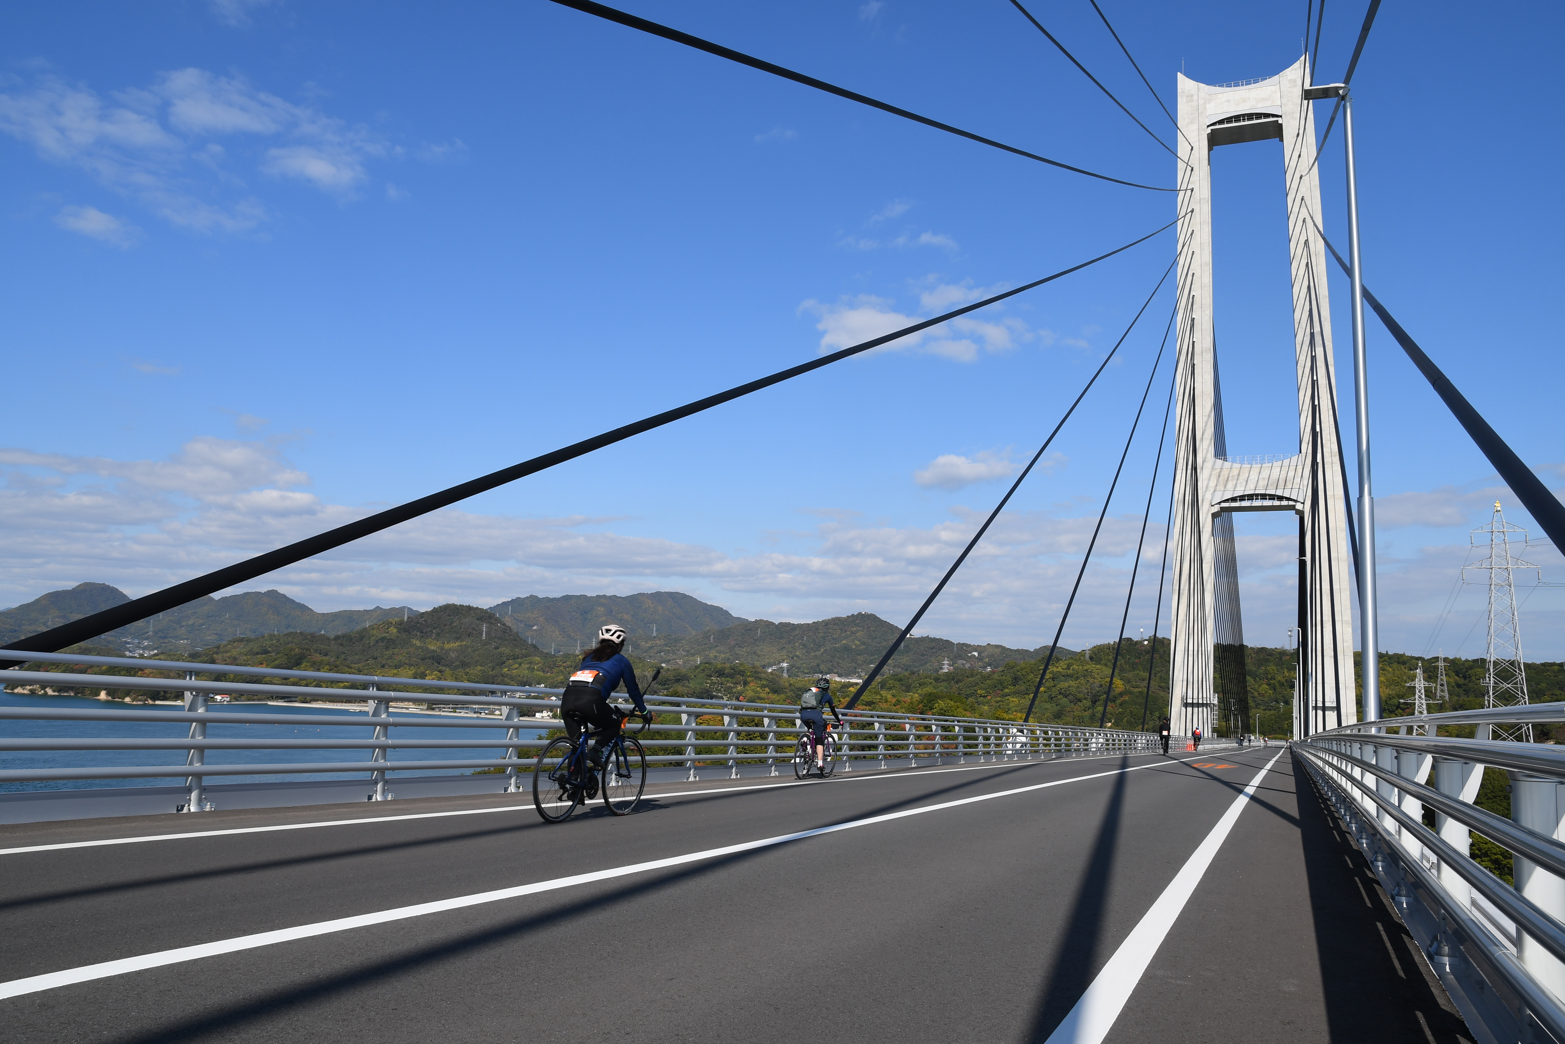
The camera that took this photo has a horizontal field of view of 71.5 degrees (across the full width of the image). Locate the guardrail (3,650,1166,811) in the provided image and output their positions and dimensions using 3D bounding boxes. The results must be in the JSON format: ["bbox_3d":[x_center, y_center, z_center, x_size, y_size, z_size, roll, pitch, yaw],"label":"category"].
[{"bbox_3d":[10.250,8.018,40.008,0.320,1.140,73.797,-2,-11,25],"label":"guardrail"}]

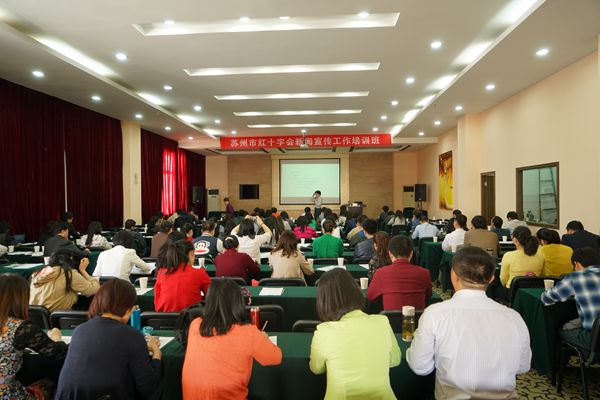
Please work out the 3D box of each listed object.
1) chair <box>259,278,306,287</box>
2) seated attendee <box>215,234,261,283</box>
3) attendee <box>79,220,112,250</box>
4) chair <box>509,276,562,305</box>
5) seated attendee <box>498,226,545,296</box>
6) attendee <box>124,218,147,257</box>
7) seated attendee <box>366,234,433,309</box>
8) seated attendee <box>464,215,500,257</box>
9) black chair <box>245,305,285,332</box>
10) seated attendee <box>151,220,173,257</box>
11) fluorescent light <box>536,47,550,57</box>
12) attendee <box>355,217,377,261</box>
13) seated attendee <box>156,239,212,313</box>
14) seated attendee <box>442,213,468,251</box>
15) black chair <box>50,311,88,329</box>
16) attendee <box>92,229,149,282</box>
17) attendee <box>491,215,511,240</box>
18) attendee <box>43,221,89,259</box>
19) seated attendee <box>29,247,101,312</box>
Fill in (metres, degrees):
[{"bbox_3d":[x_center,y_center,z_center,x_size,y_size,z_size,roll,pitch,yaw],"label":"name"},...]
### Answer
[{"bbox_3d":[-0.186,1.136,4.020,0.450,0.810,0.520,-1,1,4],"label":"chair"},{"bbox_3d":[-0.677,0.963,4.330,0.500,1.160,0.760,0,1,9],"label":"seated attendee"},{"bbox_3d":[-3.502,0.989,6.900,0.520,1.250,0.750,0,0,9],"label":"attendee"},{"bbox_3d":[2.340,1.160,4.170,0.470,0.840,0.550,0,0,4],"label":"chair"},{"bbox_3d":[2.343,0.898,4.250,0.480,1.230,0.760,-1,1,4],"label":"seated attendee"},{"bbox_3d":[-2.385,0.927,5.800,0.480,1.240,0.760,0,1,9],"label":"attendee"},{"bbox_3d":[0.805,0.933,3.220,0.530,1.330,0.750,0,0,4],"label":"seated attendee"},{"bbox_3d":[2.453,0.904,5.550,0.520,1.340,0.780,-1,0,4],"label":"seated attendee"},{"bbox_3d":[-0.331,1.190,3.159,0.470,0.850,0.560,-1,0,4],"label":"black chair"},{"bbox_3d":[-1.904,0.965,5.870,0.480,1.320,0.760,-1,0,12],"label":"seated attendee"},{"bbox_3d":[3.463,-2.116,5.700,0.160,0.050,0.160,-1,0,4],"label":"fluorescent light"},{"bbox_3d":[0.972,0.931,5.720,0.500,1.320,0.780,-1,0,4],"label":"attendee"},{"bbox_3d":[-0.903,0.966,3.250,0.480,1.310,0.800,-1,0,4],"label":"seated attendee"},{"bbox_3d":[2.563,0.871,6.550,0.480,1.240,0.760,-1,1,-8],"label":"seated attendee"},{"bbox_3d":[-1.486,1.204,3.039,0.470,0.850,0.560,-1,0,4],"label":"black chair"},{"bbox_3d":[-1.997,0.979,4.500,0.600,1.270,0.780,0,0,9],"label":"attendee"},{"bbox_3d":[4.060,0.927,8.100,0.470,1.240,0.720,0,0,3],"label":"attendee"},{"bbox_3d":[-3.311,0.938,5.600,0.550,1.240,0.780,0,1,22],"label":"attendee"},{"bbox_3d":[-1.969,0.980,3.330,0.550,1.170,0.780,0,1,14],"label":"seated attendee"}]

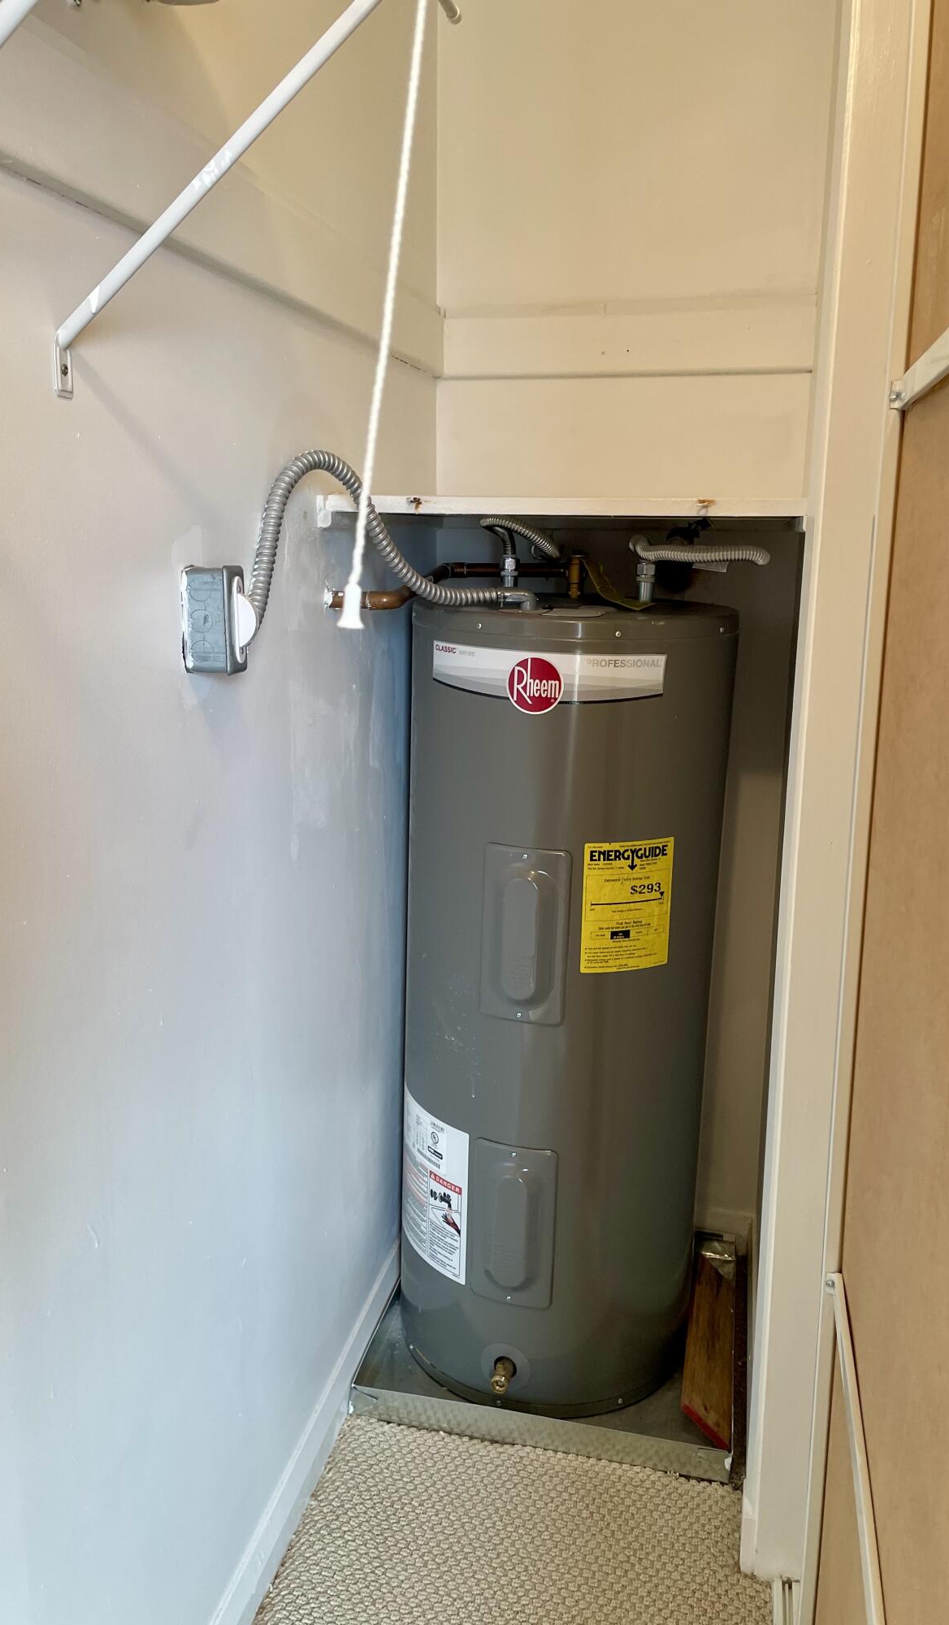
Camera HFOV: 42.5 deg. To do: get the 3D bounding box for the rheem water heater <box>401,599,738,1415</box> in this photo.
[{"bbox_3d":[0.135,0.280,1.980,0.490,1.230,0.495,5,13,16],"label":"rheem water heater"}]

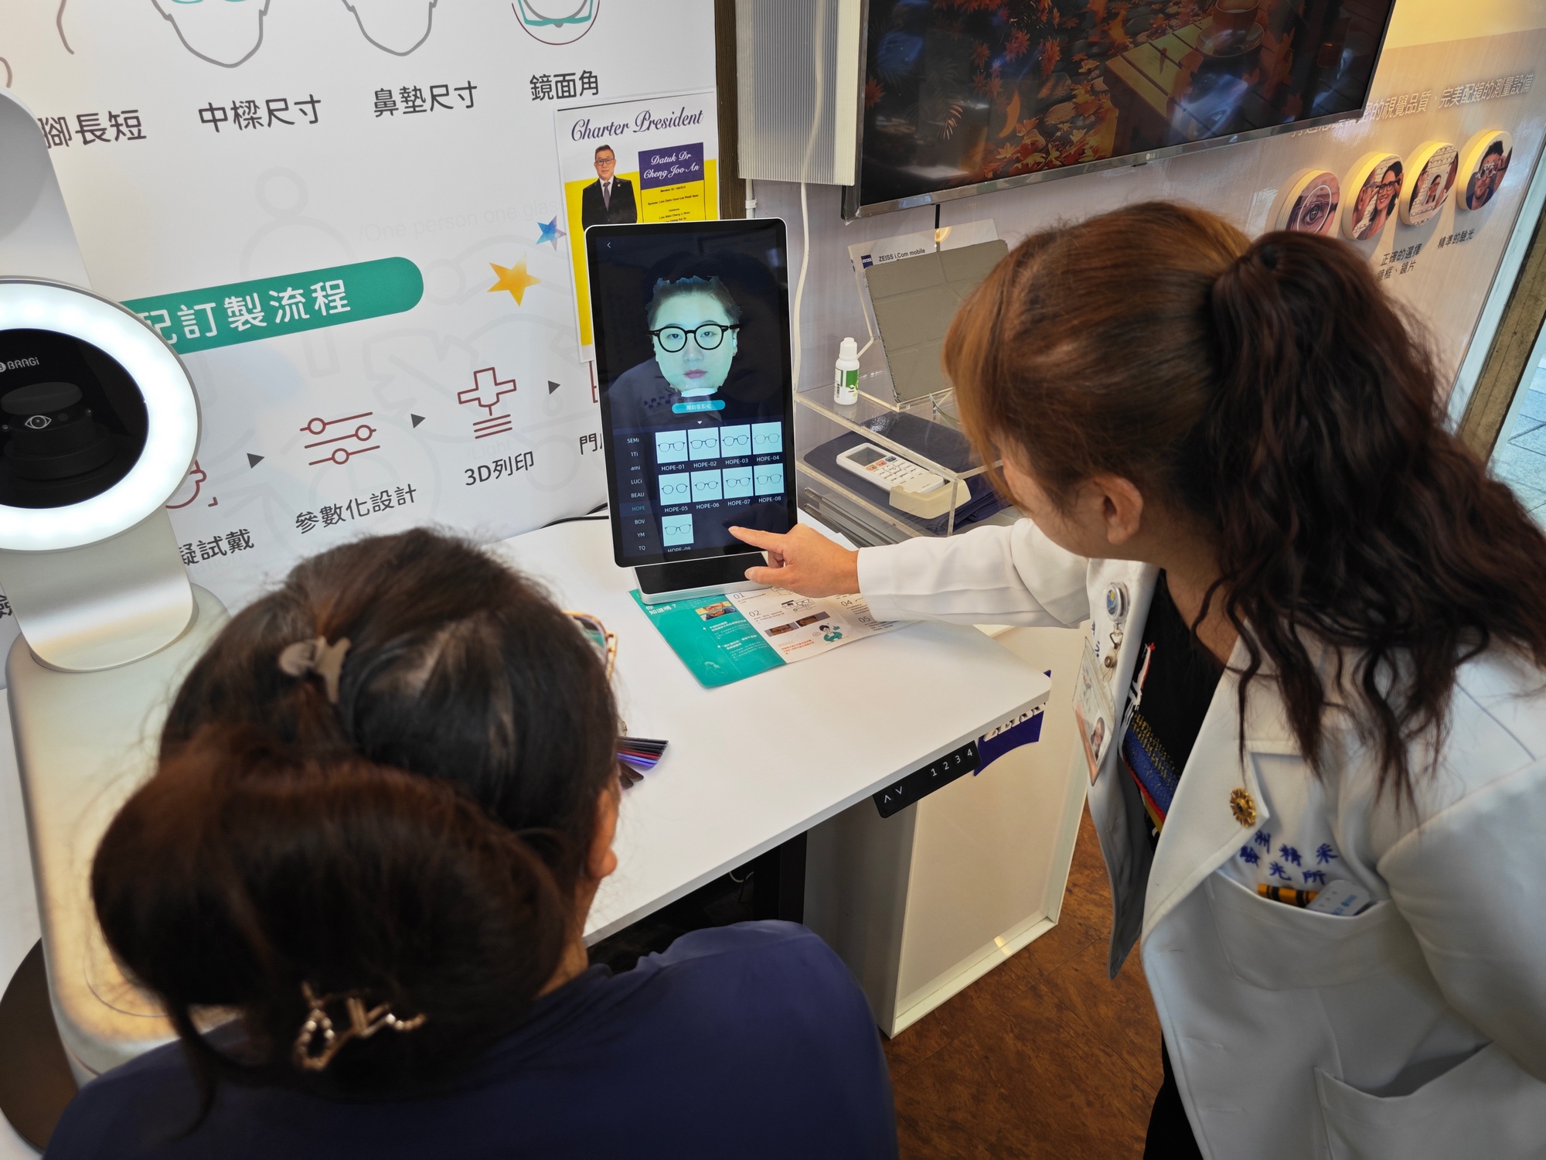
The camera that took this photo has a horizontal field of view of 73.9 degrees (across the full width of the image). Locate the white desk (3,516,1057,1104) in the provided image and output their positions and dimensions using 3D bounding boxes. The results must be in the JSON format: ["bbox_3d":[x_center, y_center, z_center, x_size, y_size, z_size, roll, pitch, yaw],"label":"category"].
[{"bbox_3d":[-0.374,0.477,1.185,1.220,0.750,0.600,-21,39,-29],"label":"white desk"}]

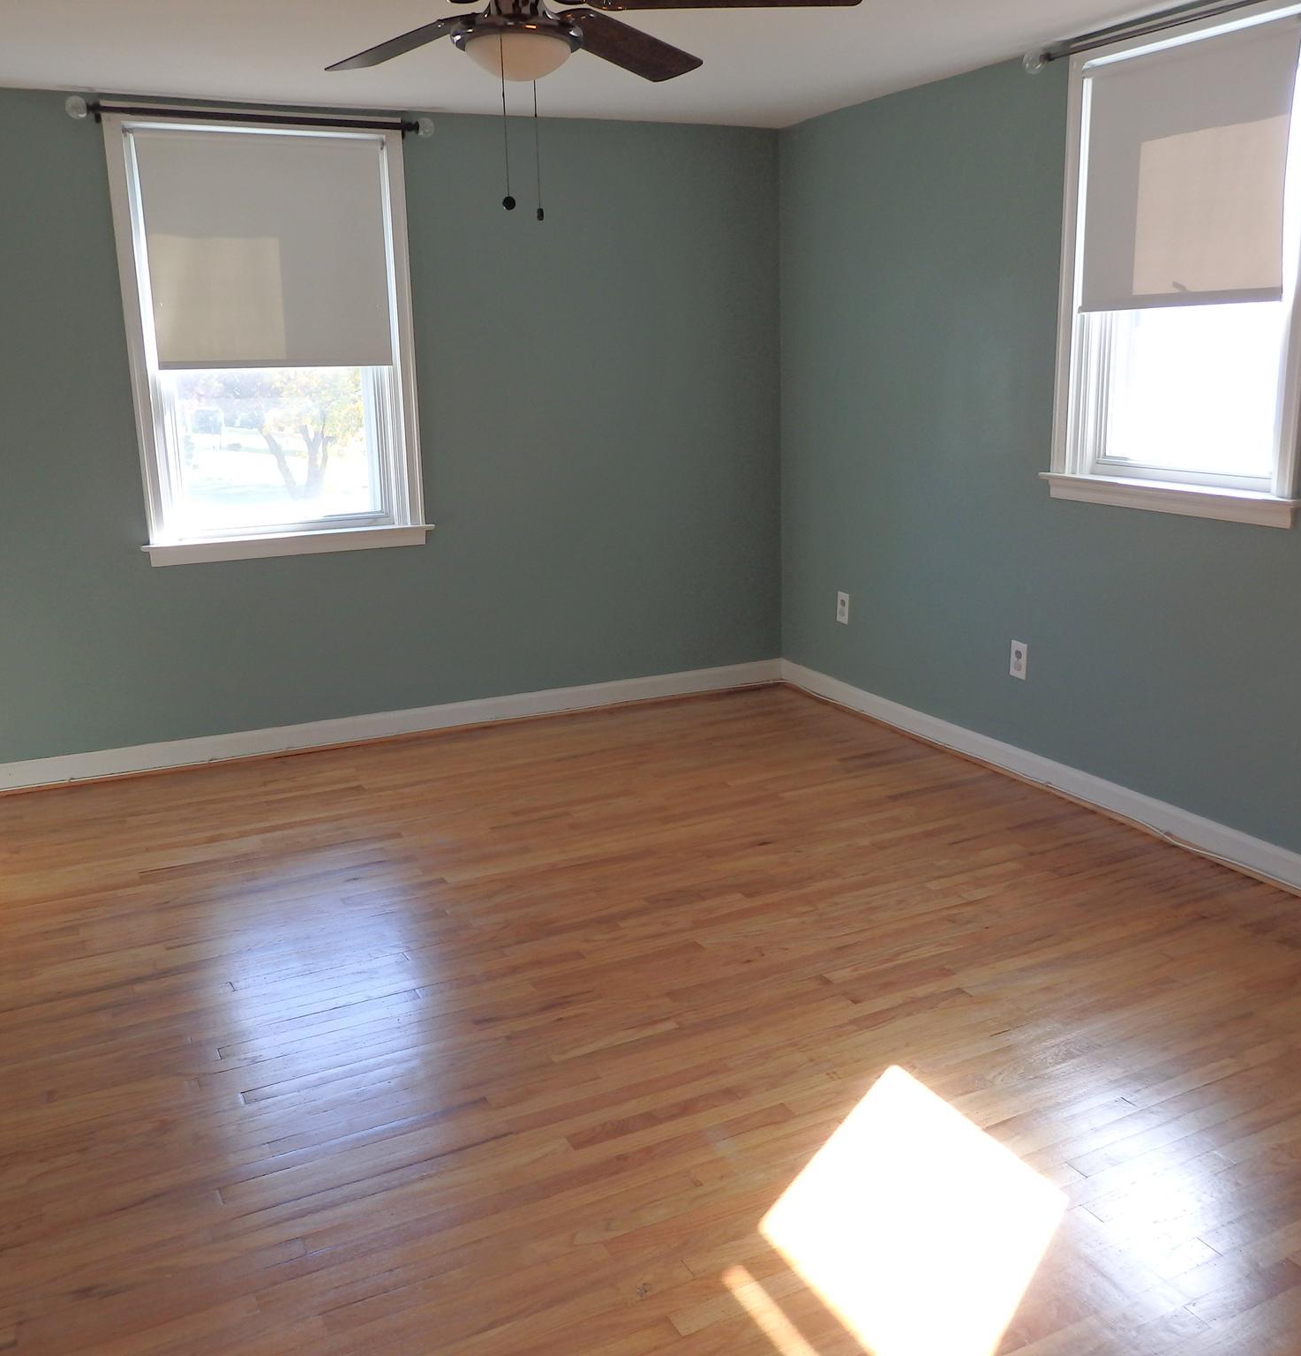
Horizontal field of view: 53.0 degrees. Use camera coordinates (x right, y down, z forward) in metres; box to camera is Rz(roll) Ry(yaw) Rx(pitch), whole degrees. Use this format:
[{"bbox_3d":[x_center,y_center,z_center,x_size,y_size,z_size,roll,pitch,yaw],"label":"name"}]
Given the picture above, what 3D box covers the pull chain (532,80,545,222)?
[{"bbox_3d":[-0.233,-1.092,2.700,0.015,0.280,0.015,-8,15,-24],"label":"pull chain"}]

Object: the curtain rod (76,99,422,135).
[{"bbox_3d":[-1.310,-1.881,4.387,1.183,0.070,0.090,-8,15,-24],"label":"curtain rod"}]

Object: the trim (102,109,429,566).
[{"bbox_3d":[-1.332,-1.197,4.647,1.004,1.526,0.120,-8,15,-24],"label":"trim"}]

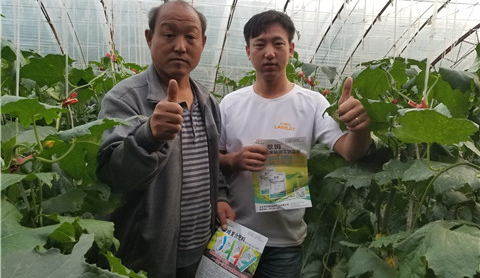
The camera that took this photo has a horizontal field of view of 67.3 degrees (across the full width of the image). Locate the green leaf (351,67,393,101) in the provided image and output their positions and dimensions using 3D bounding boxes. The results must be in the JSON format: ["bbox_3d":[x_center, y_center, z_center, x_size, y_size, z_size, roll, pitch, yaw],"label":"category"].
[{"bbox_3d":[0.397,-0.169,1.080,0.120,0.102,0.060,1,4,0],"label":"green leaf"}]

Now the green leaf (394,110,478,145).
[{"bbox_3d":[0.486,-0.031,0.900,0.210,0.076,0.130,1,4,0],"label":"green leaf"}]

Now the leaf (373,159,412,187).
[{"bbox_3d":[0.426,0.093,1.000,0.105,0.061,0.090,1,4,0],"label":"leaf"}]

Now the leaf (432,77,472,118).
[{"bbox_3d":[0.590,-0.115,1.000,0.111,0.111,0.060,1,4,0],"label":"leaf"}]

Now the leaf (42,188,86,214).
[{"bbox_3d":[-0.463,0.162,0.950,0.116,0.062,0.080,1,4,0],"label":"leaf"}]

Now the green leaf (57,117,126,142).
[{"bbox_3d":[-0.352,-0.023,0.860,0.172,0.051,0.100,1,4,0],"label":"green leaf"}]

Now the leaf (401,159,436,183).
[{"bbox_3d":[0.485,0.088,0.980,0.098,0.056,0.090,1,4,0],"label":"leaf"}]

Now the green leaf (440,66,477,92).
[{"bbox_3d":[0.585,-0.157,0.970,0.102,0.067,0.080,1,4,0],"label":"green leaf"}]

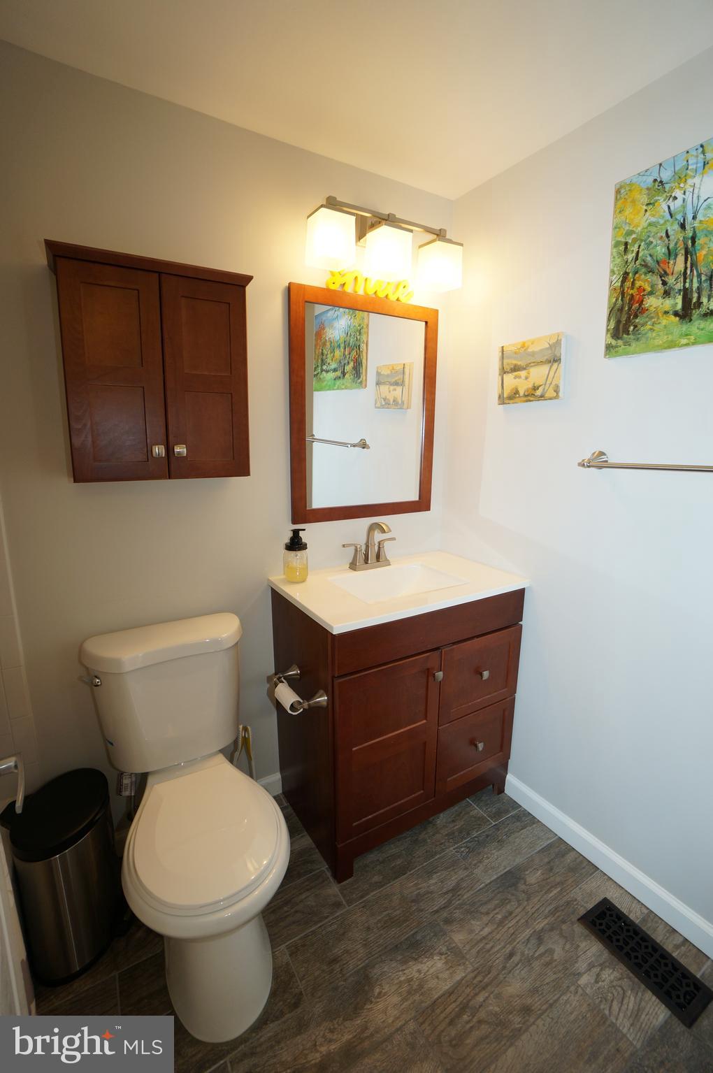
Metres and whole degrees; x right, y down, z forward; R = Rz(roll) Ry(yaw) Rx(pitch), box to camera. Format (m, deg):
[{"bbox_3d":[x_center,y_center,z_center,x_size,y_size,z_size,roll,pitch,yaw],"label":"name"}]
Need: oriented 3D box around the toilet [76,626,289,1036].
[{"bbox_3d":[-0.407,0.709,1.143,0.445,0.790,0.715,-7,14,-31],"label":"toilet"}]

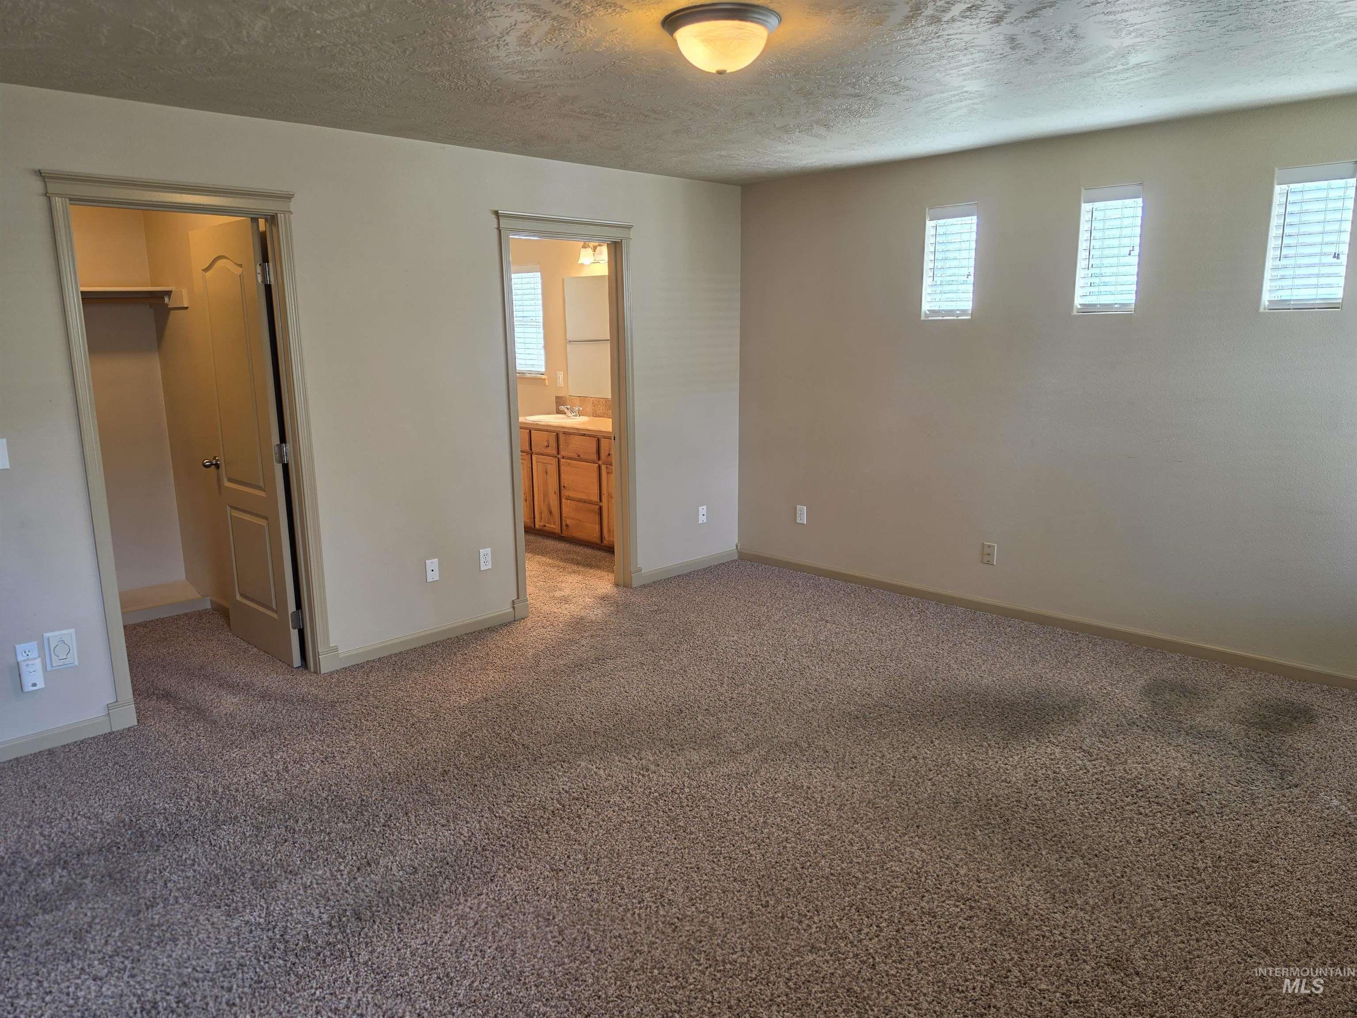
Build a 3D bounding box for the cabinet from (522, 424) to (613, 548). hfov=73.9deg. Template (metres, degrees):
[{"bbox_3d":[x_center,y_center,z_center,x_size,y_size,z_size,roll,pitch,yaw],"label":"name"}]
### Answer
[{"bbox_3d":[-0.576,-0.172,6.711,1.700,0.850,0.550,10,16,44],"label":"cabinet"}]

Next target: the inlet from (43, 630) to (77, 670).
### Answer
[{"bbox_3d":[-2.361,0.537,3.447,0.020,0.145,0.097,10,16,44],"label":"inlet"}]

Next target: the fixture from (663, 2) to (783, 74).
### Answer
[{"bbox_3d":[0.127,-1.338,2.619,0.345,0.147,0.345,0,11,0],"label":"fixture"}]

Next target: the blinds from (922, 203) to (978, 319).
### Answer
[{"bbox_3d":[1.476,-1.324,4.862,0.280,0.580,0.090,10,16,44],"label":"blinds"}]

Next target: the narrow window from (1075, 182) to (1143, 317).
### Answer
[{"bbox_3d":[2.058,-1.225,4.292,0.280,0.580,0.090,10,16,44],"label":"narrow window"}]

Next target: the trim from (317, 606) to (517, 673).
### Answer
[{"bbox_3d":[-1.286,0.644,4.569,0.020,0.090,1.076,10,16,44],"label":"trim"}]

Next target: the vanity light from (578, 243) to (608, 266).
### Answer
[{"bbox_3d":[-0.484,-1.886,6.509,0.640,0.230,0.200,10,16,44],"label":"vanity light"}]

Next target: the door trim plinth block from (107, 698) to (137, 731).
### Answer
[{"bbox_3d":[-2.238,0.827,3.629,0.022,0.116,0.094,10,16,44],"label":"door trim plinth block"}]

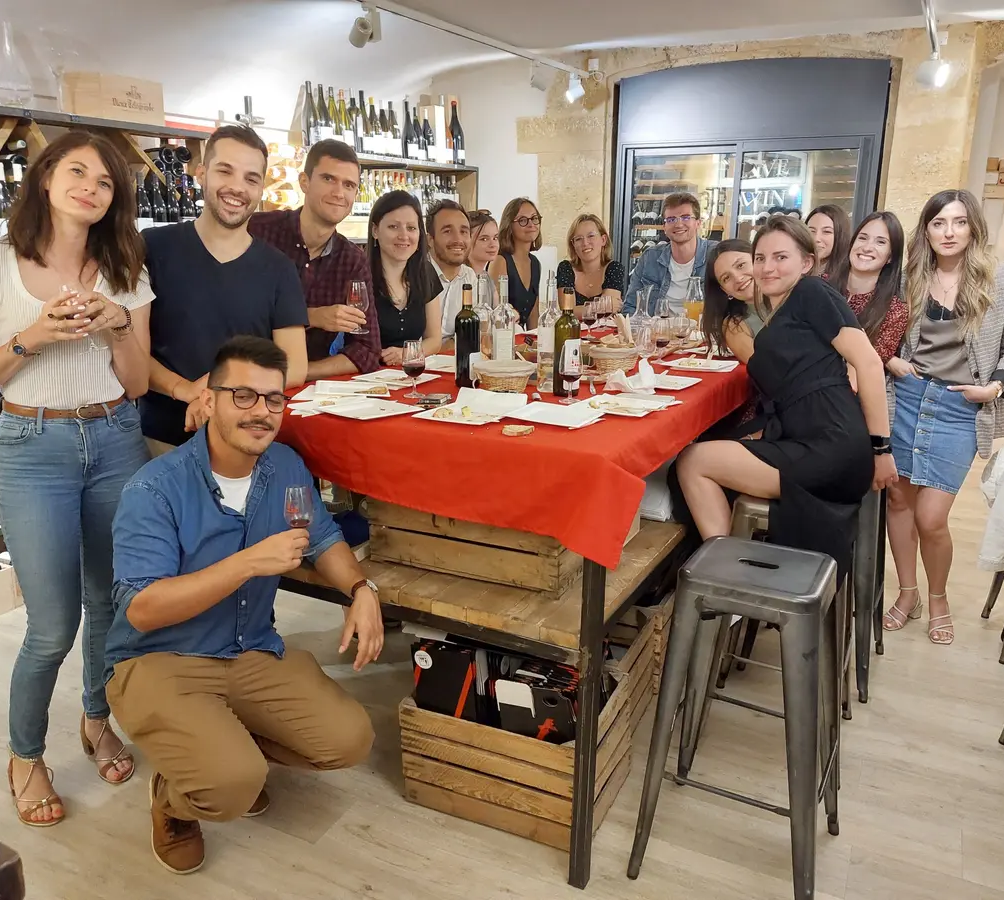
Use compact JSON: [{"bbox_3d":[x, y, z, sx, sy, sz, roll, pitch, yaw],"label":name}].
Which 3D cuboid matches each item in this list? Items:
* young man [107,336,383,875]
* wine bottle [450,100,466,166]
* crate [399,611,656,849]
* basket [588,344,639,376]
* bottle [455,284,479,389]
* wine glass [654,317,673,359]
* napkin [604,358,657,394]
[{"bbox_3d":[-0.622,0.353,2.070,0.600,1.280,0.640,-9,18,-32],"label":"young man"},{"bbox_3d":[-0.286,-2.148,5.874,0.100,0.399,0.100,8,16,27],"label":"wine bottle"},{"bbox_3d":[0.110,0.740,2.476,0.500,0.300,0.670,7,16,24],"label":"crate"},{"bbox_3d":[0.375,-0.305,2.889,0.170,0.084,0.170,3,15,7],"label":"basket"},{"bbox_3d":[-0.102,-0.339,2.571,0.075,0.300,0.075,1,15,0],"label":"bottle"},{"bbox_3d":[0.570,-0.393,3.094,0.065,0.155,0.065,8,16,25],"label":"wine glass"},{"bbox_3d":[0.388,-0.229,2.599,0.155,0.085,0.120,3,15,8],"label":"napkin"}]

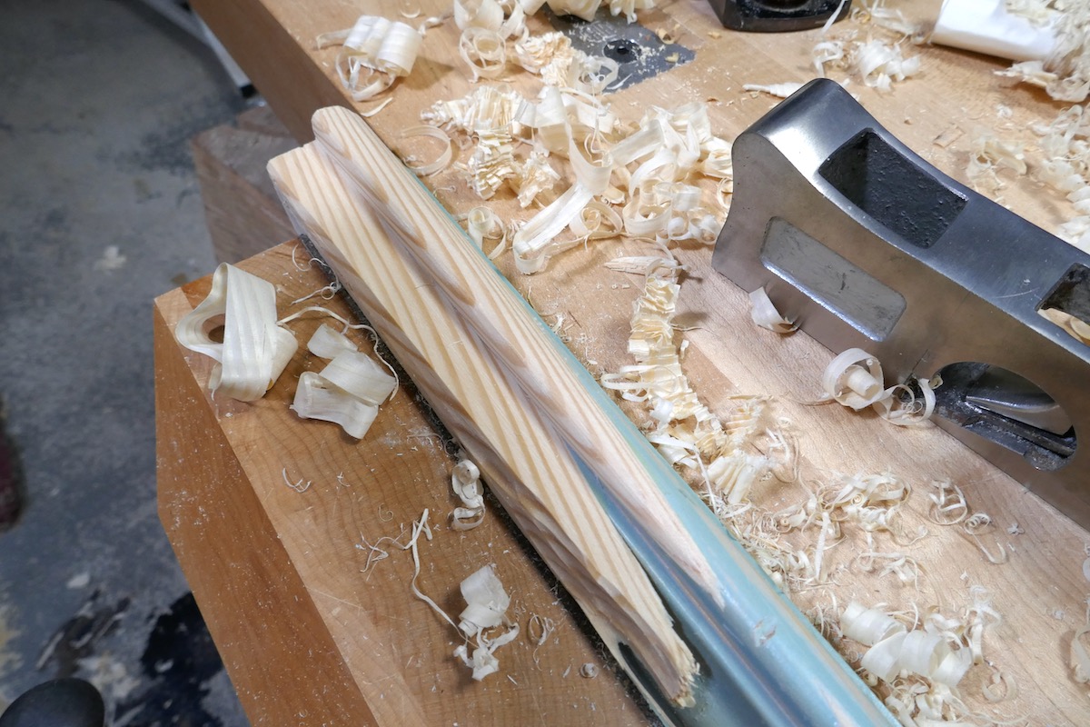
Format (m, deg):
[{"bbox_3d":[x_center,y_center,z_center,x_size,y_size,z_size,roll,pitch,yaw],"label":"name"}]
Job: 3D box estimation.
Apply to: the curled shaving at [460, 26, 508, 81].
[{"bbox_3d":[-0.023,-0.116,0.284,0.018,0.014,0.019,1,56,-3],"label":"curled shaving"}]

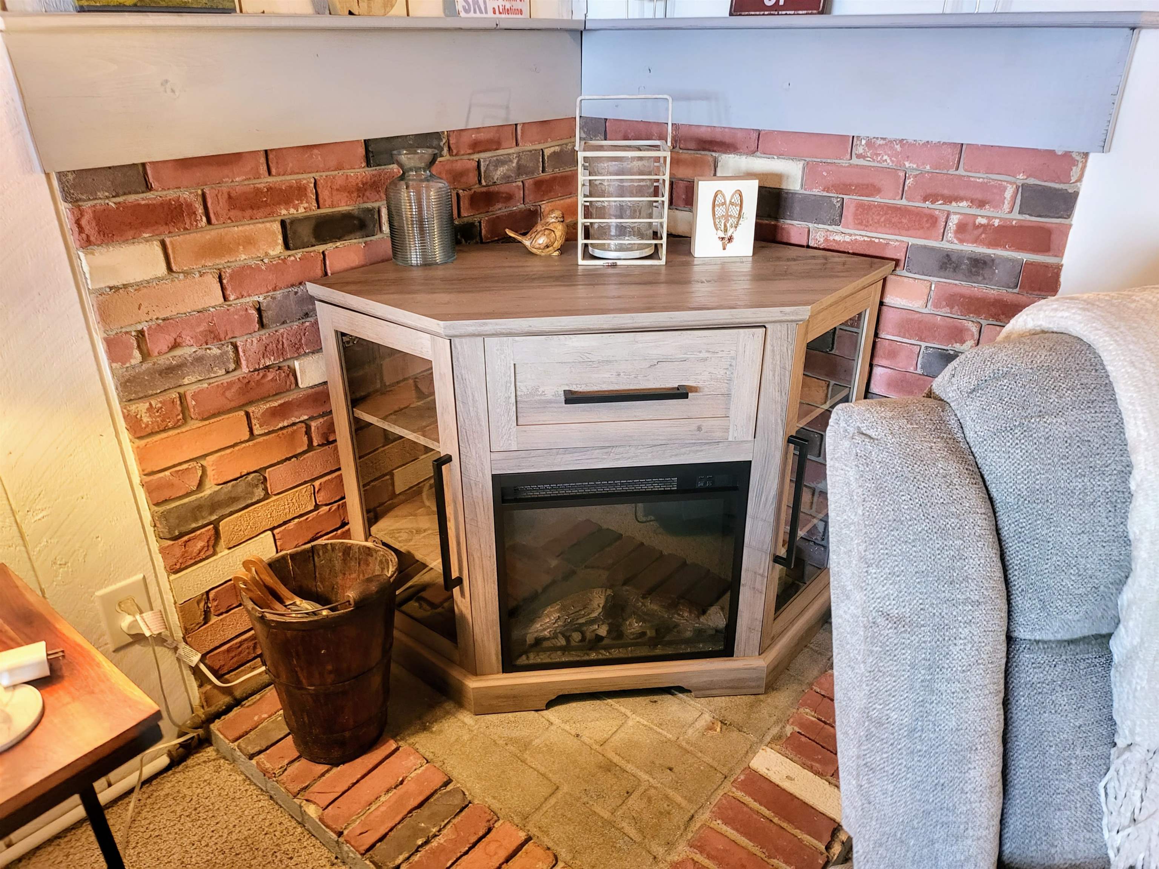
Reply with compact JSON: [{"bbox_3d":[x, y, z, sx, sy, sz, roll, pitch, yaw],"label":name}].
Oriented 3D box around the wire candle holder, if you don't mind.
[{"bbox_3d":[0.084,-0.490,1.537,0.177,0.291,0.172,1,26,3],"label":"wire candle holder"}]

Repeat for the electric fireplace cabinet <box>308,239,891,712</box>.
[{"bbox_3d":[0.057,0.062,1.654,1.086,0.805,0.519,-3,26,-5],"label":"electric fireplace cabinet"}]

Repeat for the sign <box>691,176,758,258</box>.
[{"bbox_3d":[0.280,-0.420,1.557,0.113,0.144,0.041,-2,26,-2],"label":"sign"}]

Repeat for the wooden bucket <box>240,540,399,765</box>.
[{"bbox_3d":[-0.450,0.409,1.473,0.260,0.345,0.260,-3,26,-5],"label":"wooden bucket"}]

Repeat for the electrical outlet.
[{"bbox_3d":[-0.746,0.296,1.329,0.010,0.117,0.072,19,32,35],"label":"electrical outlet"}]

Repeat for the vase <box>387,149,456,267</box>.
[{"bbox_3d":[-0.304,-0.435,1.534,0.121,0.201,0.121,-3,26,-5],"label":"vase"}]

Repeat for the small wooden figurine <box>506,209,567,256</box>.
[{"bbox_3d":[-0.085,-0.402,1.595,0.122,0.085,0.056,2,26,4],"label":"small wooden figurine"}]

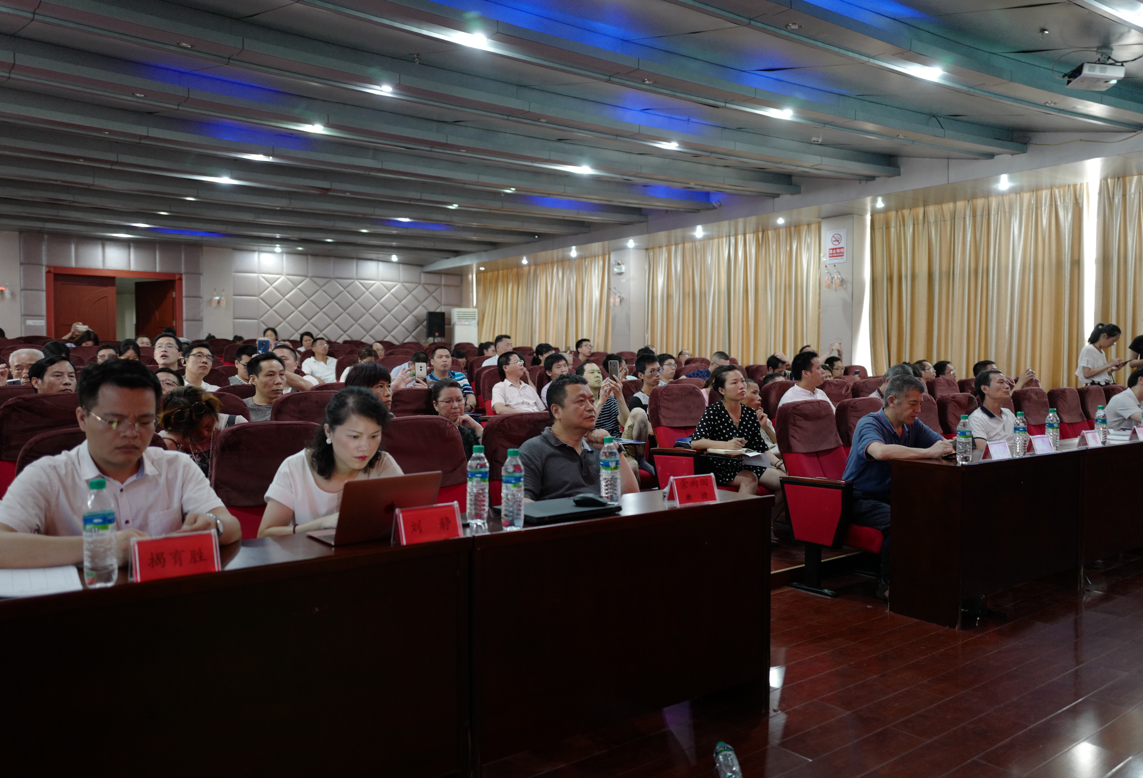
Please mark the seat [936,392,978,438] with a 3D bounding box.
[{"bbox_3d":[2.756,0.538,5.962,0.550,1.000,0.660,-1,2,-37],"label":"seat"}]

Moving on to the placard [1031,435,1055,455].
[{"bbox_3d":[2.483,0.294,4.809,0.180,0.091,0.067,-1,2,-34],"label":"placard"}]

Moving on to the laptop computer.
[{"bbox_3d":[-0.538,0.317,2.473,0.281,0.190,0.276,-1,3,-38],"label":"laptop computer"}]

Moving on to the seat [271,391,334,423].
[{"bbox_3d":[-1.032,0.528,4.110,0.577,1.022,0.634,-1,3,-38],"label":"seat"}]

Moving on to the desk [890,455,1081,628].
[{"bbox_3d":[2.137,0.704,4.617,1.205,0.755,0.380,-1,2,-37],"label":"desk"}]

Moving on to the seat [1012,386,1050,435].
[{"bbox_3d":[3.656,0.536,6.769,0.577,1.022,0.634,-1,3,-38],"label":"seat"}]

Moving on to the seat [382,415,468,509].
[{"bbox_3d":[-0.479,0.633,3.547,0.577,1.022,0.634,-1,3,-38],"label":"seat"}]

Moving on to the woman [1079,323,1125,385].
[{"bbox_3d":[5.286,0.096,9.053,0.460,1.500,0.440,1,2,35],"label":"woman"}]

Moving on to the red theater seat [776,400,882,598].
[{"bbox_3d":[1.553,0.587,5.079,0.577,1.022,0.715,-1,3,-38],"label":"red theater seat"}]

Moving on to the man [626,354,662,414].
[{"bbox_3d":[0.663,0.339,6.462,0.500,1.160,0.800,-1,2,-37],"label":"man"}]

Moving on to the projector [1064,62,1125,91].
[{"bbox_3d":[3.932,-2.338,6.815,0.287,0.093,0.267,7,0,5],"label":"projector"}]

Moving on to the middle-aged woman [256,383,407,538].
[{"bbox_3d":[-0.722,0.568,2.902,0.520,1.130,0.780,-1,2,-37],"label":"middle-aged woman"}]

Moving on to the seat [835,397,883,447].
[{"bbox_3d":[1.904,0.559,5.314,0.550,1.000,0.660,-1,2,-37],"label":"seat"}]

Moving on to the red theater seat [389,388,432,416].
[{"bbox_3d":[-0.588,0.517,4.454,0.577,1.022,0.634,-1,3,-38],"label":"red theater seat"}]

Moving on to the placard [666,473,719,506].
[{"bbox_3d":[0.409,0.340,3.062,0.180,0.091,0.067,-1,2,-33],"label":"placard"}]

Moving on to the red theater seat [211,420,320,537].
[{"bbox_3d":[-0.941,0.637,3.167,0.586,1.020,0.656,-1,2,-39],"label":"red theater seat"}]

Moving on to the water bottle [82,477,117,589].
[{"bbox_3d":[-0.993,0.303,1.912,0.065,0.227,0.065,-1,2,-39],"label":"water bottle"}]

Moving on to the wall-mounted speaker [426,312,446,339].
[{"bbox_3d":[-2.715,-1.288,18.295,0.330,0.515,0.320,0,2,-18],"label":"wall-mounted speaker"}]

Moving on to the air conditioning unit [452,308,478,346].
[{"bbox_3d":[-2.231,-0.782,18.830,0.500,1.740,0.350,-1,2,-25],"label":"air conditioning unit"}]

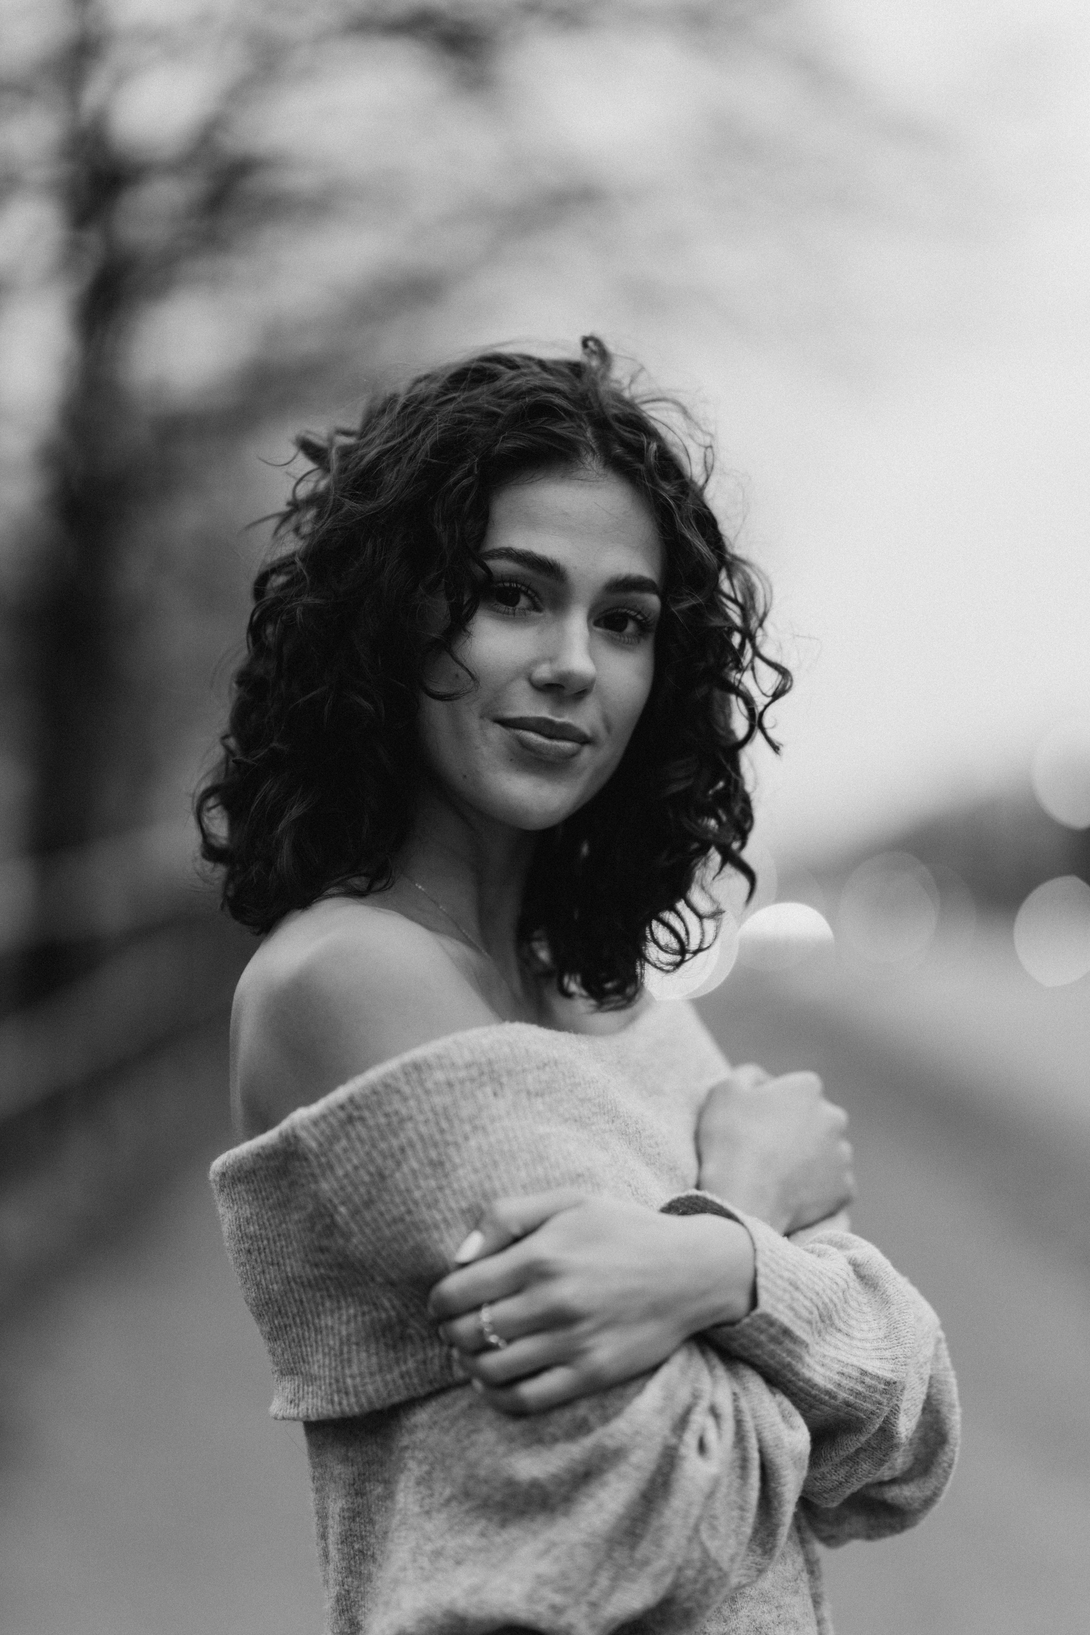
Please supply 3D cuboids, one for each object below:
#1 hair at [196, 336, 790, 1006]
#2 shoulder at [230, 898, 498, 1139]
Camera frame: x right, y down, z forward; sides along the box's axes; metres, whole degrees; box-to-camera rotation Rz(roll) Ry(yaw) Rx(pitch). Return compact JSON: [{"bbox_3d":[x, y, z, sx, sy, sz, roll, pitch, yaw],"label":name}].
[{"bbox_3d":[-0.025,-0.073,1.945,0.290,0.330,0.250,6,-1,-26],"label":"hair"},{"bbox_3d":[-0.087,0.096,1.850,0.120,0.120,0.145,-1,-1,37],"label":"shoulder"}]

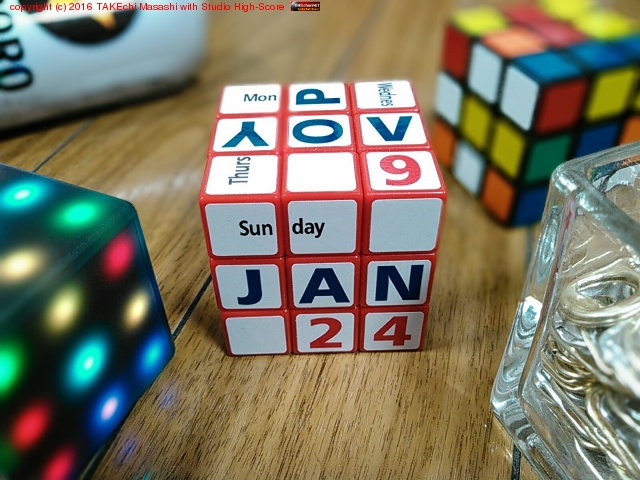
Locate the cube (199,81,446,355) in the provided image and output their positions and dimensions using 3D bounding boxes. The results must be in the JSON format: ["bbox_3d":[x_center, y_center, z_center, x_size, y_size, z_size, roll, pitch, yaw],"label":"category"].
[{"bbox_3d":[0.001,-0.007,0.170,0.057,0.057,0.057,-1,41,-1],"label":"cube"}]

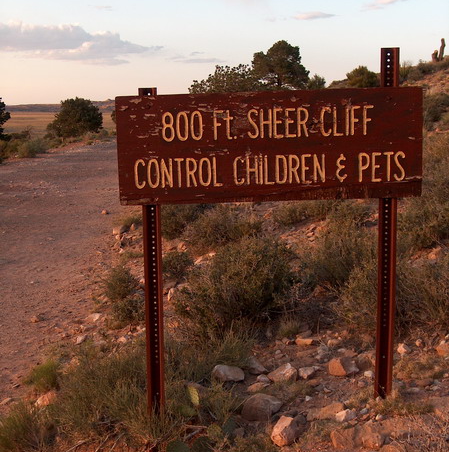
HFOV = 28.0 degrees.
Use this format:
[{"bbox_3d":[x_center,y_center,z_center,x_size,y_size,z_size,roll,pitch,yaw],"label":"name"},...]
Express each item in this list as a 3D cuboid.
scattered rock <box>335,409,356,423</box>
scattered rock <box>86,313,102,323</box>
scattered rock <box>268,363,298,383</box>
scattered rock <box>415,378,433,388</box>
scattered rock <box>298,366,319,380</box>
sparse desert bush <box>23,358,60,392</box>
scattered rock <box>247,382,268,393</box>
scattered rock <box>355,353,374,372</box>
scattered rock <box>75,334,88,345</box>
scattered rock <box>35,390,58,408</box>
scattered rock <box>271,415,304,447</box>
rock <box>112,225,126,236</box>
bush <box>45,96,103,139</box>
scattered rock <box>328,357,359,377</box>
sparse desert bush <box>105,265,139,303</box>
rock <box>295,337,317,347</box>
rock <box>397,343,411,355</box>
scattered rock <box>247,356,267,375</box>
[{"bbox_3d":[0.548,0.858,4.078,0.099,0.051,0.074,0,8,0],"label":"scattered rock"},{"bbox_3d":[-0.974,0.686,6.749,0.119,0.064,0.089,0,8,0],"label":"scattered rock"},{"bbox_3d":[0.316,0.784,4.820,0.155,0.085,0.120,0,9,4],"label":"scattered rock"},{"bbox_3d":[0.928,0.735,4.201,0.083,0.037,0.063,0,8,0],"label":"scattered rock"},{"bbox_3d":[0.439,0.771,4.705,0.104,0.061,0.078,0,8,0],"label":"scattered rock"},{"bbox_3d":[-1.040,0.850,5.120,0.210,0.170,0.200,-3,9,-12],"label":"sparse desert bush"},{"bbox_3d":[0.174,0.850,4.742,0.115,0.046,0.086,0,8,0],"label":"scattered rock"},{"bbox_3d":[0.723,0.705,4.650,0.110,0.080,0.100,0,9,9],"label":"scattered rock"},{"bbox_3d":[-0.961,0.762,6.050,0.093,0.055,0.080,-2,9,-9],"label":"scattered rock"},{"bbox_3d":[-0.974,0.950,4.930,0.130,0.080,0.110,-3,9,-12],"label":"scattered rock"},{"bbox_3d":[0.287,0.933,4.110,0.155,0.110,0.145,0,9,4],"label":"scattered rock"},{"bbox_3d":[-1.224,0.052,10.500,0.155,0.120,0.140,-2,9,-7],"label":"rock"},{"bbox_3d":[-5.663,-4.096,34.000,2.114,1.623,1.903,0,8,0],"label":"bush"},{"bbox_3d":[0.612,0.722,4.630,0.150,0.085,0.120,0,9,8],"label":"scattered rock"},{"bbox_3d":[-0.806,0.450,7.050,0.270,0.270,0.260,-2,9,-7],"label":"sparse desert bush"},{"bbox_3d":[0.469,0.669,5.220,0.125,0.047,0.085,0,9,5],"label":"rock"},{"bbox_3d":[0.931,0.637,4.684,0.072,0.055,0.054,0,8,0],"label":"rock"},{"bbox_3d":[0.178,0.778,5.020,0.120,0.085,0.110,-1,9,2],"label":"scattered rock"}]

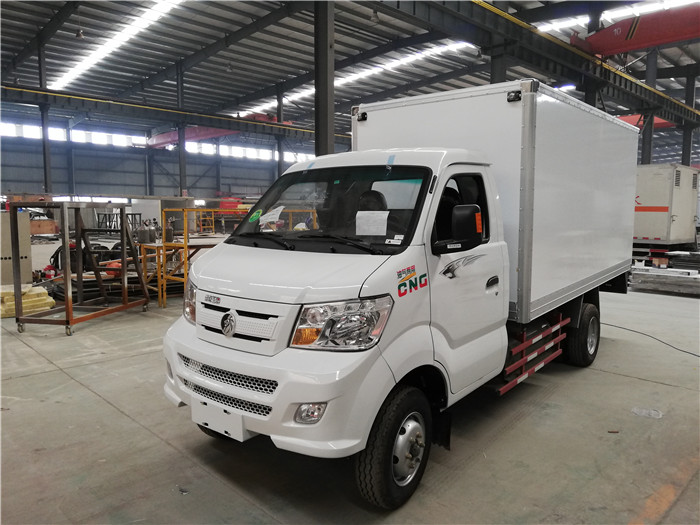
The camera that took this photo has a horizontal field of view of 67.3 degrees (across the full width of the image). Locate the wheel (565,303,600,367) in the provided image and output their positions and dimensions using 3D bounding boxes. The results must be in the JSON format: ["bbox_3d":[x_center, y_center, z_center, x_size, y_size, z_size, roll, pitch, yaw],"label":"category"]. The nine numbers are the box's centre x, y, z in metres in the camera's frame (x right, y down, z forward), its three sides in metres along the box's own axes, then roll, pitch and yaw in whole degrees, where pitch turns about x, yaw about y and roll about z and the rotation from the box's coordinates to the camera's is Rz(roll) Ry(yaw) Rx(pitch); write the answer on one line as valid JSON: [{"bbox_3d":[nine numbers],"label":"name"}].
[{"bbox_3d":[2.602,0.800,5.791,0.182,0.664,0.664,4,6,38],"label":"wheel"}]

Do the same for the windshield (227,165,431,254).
[{"bbox_3d":[-0.198,-0.340,3.362,1.438,0.729,0.148,5,-37,38],"label":"windshield"}]

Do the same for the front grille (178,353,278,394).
[{"bbox_3d":[-0.694,0.586,2.831,0.798,0.084,0.089,5,9,38],"label":"front grille"}]

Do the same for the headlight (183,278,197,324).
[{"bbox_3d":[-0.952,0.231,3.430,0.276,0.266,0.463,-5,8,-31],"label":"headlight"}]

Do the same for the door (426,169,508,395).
[{"bbox_3d":[0.745,0.111,3.427,0.197,1.478,1.143,5,9,38],"label":"door"}]

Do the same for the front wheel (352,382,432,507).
[{"bbox_3d":[0.278,1.035,2.976,0.182,0.664,0.664,3,6,34],"label":"front wheel"}]

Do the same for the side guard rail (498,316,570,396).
[{"bbox_3d":[1.659,0.752,4.593,0.059,0.364,1.724,5,9,38],"label":"side guard rail"}]

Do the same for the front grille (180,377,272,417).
[{"bbox_3d":[-0.699,0.724,2.840,0.749,0.079,0.089,5,9,38],"label":"front grille"}]

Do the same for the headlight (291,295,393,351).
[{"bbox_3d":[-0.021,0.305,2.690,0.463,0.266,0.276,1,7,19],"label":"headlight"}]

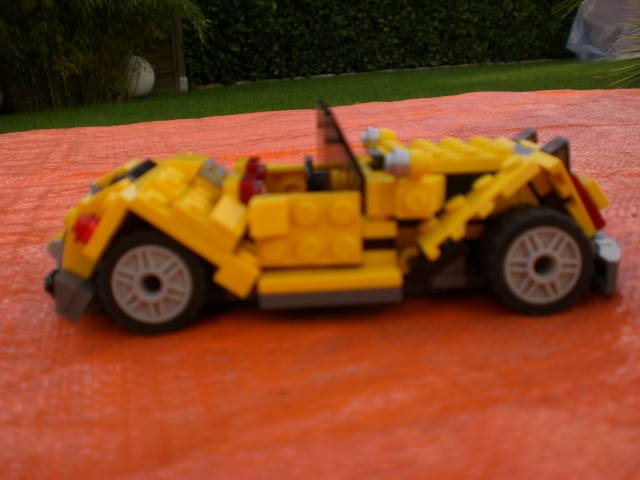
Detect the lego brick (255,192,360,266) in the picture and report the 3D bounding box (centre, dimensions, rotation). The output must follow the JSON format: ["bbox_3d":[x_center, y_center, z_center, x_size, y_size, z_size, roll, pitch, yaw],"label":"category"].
[{"bbox_3d":[-0.002,-0.002,0.159,0.024,0.016,0.005,-3,14,-2],"label":"lego brick"}]

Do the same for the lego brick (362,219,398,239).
[{"bbox_3d":[0.014,-0.003,0.167,0.009,0.004,0.009,-3,14,-2],"label":"lego brick"}]

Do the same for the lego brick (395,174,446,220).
[{"bbox_3d":[0.023,-0.010,0.165,0.011,0.010,0.009,-3,14,-2],"label":"lego brick"}]

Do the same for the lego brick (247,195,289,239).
[{"bbox_3d":[-0.011,-0.005,0.154,0.008,0.008,0.005,-3,14,-2],"label":"lego brick"}]

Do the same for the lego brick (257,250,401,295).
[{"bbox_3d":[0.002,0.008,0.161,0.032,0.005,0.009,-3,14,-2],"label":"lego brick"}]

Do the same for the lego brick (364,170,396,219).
[{"bbox_3d":[0.013,-0.010,0.169,0.008,0.009,0.012,-3,14,-2],"label":"lego brick"}]

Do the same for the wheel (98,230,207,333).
[{"bbox_3d":[-0.038,0.008,0.162,0.024,0.024,0.014,-3,14,-2],"label":"wheel"}]

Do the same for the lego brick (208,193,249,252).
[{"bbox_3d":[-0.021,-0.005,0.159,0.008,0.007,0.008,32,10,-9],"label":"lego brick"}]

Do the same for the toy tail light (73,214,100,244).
[{"bbox_3d":[-0.052,-0.003,0.160,0.005,0.008,0.007,29,11,-9],"label":"toy tail light"}]

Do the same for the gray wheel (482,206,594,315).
[{"bbox_3d":[0.050,0.004,0.165,0.024,0.024,0.014,-3,14,-2],"label":"gray wheel"}]

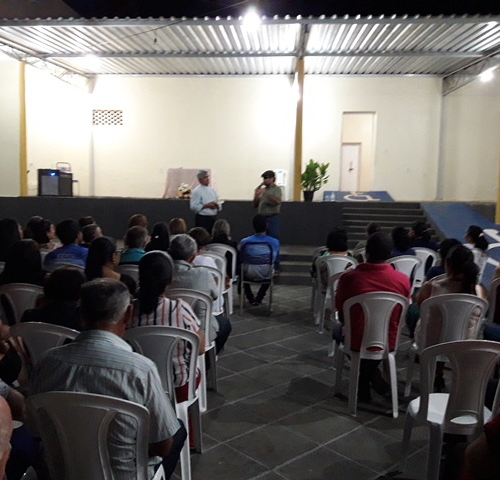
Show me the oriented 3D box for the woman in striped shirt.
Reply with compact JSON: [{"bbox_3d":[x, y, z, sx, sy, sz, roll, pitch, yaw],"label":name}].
[{"bbox_3d":[-0.477,0.621,2.904,0.480,1.190,0.680,2,6,5],"label":"woman in striped shirt"}]

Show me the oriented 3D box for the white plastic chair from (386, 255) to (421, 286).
[{"bbox_3d":[1.658,0.596,6.036,0.470,0.885,0.520,0,6,-9],"label":"white plastic chair"}]

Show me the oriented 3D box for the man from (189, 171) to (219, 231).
[{"bbox_3d":[-0.800,-0.309,8.764,0.380,1.740,0.500,4,7,30],"label":"man"}]

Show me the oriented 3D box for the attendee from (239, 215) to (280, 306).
[{"bbox_3d":[0.136,0.273,7.129,0.520,1.255,0.700,1,6,1],"label":"attendee"}]

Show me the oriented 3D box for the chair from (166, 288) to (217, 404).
[{"bbox_3d":[-0.476,0.769,3.856,0.470,0.885,0.520,1,6,0],"label":"chair"}]

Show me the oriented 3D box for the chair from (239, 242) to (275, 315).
[{"bbox_3d":[0.089,0.452,6.433,0.420,0.870,0.500,1,6,4],"label":"chair"}]

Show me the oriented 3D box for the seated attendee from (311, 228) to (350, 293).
[{"bbox_3d":[0.973,0.430,6.131,0.500,1.160,0.720,1,6,-1],"label":"seated attendee"}]

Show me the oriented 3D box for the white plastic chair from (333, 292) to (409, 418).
[{"bbox_3d":[0.847,0.774,3.824,0.460,0.890,0.520,1,5,-1],"label":"white plastic chair"}]

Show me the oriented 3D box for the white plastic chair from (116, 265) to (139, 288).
[{"bbox_3d":[-0.952,0.611,4.634,0.440,0.860,0.510,2,6,5],"label":"white plastic chair"}]

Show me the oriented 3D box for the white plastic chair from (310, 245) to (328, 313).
[{"bbox_3d":[1.038,0.496,6.931,0.460,0.890,0.520,1,5,1],"label":"white plastic chair"}]

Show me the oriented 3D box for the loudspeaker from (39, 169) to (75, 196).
[{"bbox_3d":[-4.595,-1.350,12.235,0.800,0.620,0.420,1,6,4],"label":"loudspeaker"}]

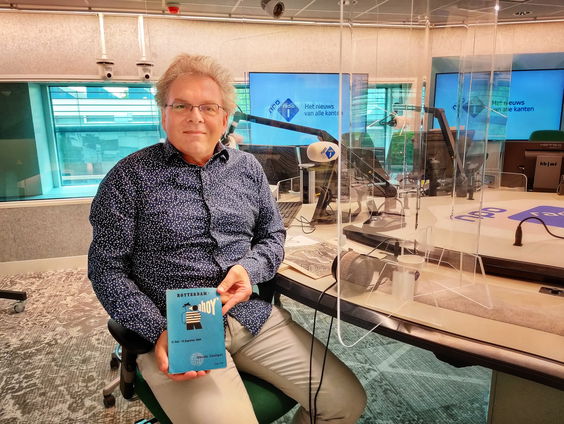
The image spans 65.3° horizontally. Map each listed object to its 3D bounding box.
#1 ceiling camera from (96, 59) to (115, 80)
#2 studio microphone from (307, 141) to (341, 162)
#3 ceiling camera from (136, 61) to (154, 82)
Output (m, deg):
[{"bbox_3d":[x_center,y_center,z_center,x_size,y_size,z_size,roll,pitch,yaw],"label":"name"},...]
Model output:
[{"bbox_3d":[-1.570,-1.260,3.920,0.165,0.180,0.160,11,18,42],"label":"ceiling camera"},{"bbox_3d":[0.166,-0.240,1.750,0.145,0.085,0.085,-4,13,-25],"label":"studio microphone"},{"bbox_3d":[-1.231,-1.272,3.970,0.160,0.180,0.165,-11,17,-37],"label":"ceiling camera"}]

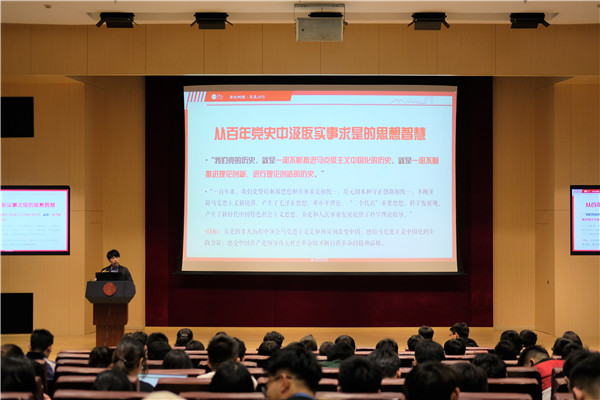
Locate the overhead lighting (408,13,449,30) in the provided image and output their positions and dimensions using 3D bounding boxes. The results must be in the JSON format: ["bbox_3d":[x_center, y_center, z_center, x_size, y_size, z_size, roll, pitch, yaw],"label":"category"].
[{"bbox_3d":[2.060,-2.870,14.200,0.640,0.280,0.360,0,0,0],"label":"overhead lighting"}]

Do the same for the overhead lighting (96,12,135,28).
[{"bbox_3d":[-2.970,-2.880,14.200,0.630,0.260,0.360,0,0,6],"label":"overhead lighting"}]

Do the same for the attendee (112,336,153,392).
[{"bbox_3d":[-1.170,1.570,6.220,0.480,1.220,0.750,0,0,6],"label":"attendee"}]

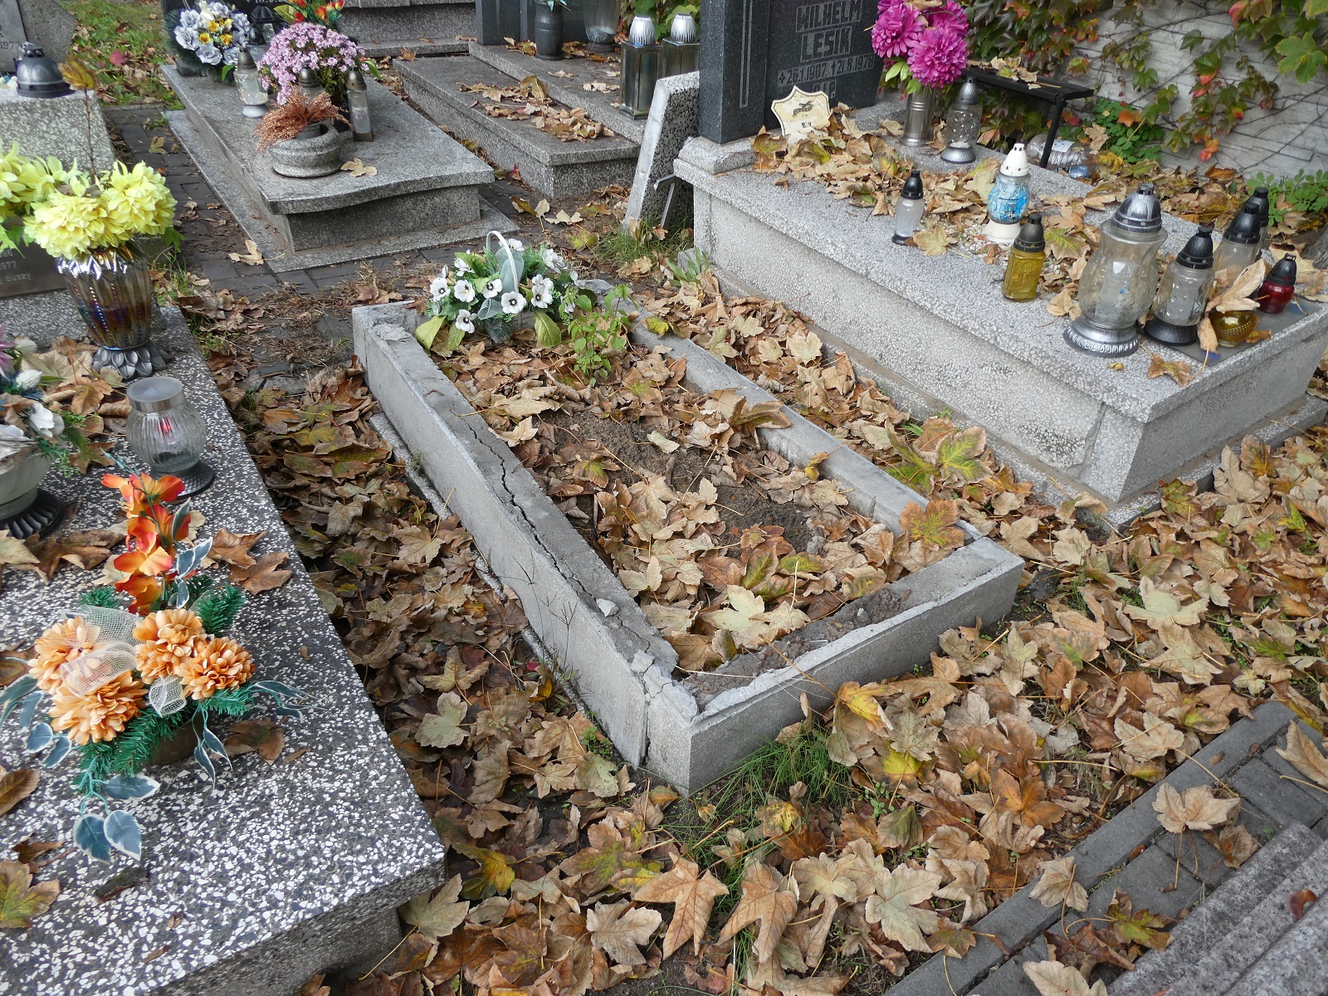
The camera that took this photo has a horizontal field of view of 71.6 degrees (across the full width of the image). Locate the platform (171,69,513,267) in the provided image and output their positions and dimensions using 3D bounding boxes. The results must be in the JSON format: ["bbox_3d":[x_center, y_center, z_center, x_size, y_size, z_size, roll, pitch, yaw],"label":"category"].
[{"bbox_3d":[-1.543,-1.578,4.048,0.918,0.240,2.164,-19,42,-27],"label":"platform"}]

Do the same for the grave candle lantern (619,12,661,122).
[{"bbox_3d":[-0.098,-1.873,3.994,0.132,0.395,0.132,-18,42,-24],"label":"grave candle lantern"}]

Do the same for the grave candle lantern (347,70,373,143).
[{"bbox_3d":[-1.204,-1.546,3.625,0.078,0.245,0.078,-21,42,-27],"label":"grave candle lantern"}]

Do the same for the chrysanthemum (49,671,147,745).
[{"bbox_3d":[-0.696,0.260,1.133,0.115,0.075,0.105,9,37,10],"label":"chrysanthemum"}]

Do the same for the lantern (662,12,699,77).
[{"bbox_3d":[0.082,-1.916,4.059,0.132,0.395,0.132,-18,42,-25],"label":"lantern"}]

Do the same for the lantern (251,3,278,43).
[{"bbox_3d":[-2.026,-2.399,4.644,0.155,0.190,0.155,-20,43,-27],"label":"lantern"}]

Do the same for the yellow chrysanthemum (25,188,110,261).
[{"bbox_3d":[-1.254,-0.575,1.938,0.150,0.140,0.145,-20,43,-27],"label":"yellow chrysanthemum"}]

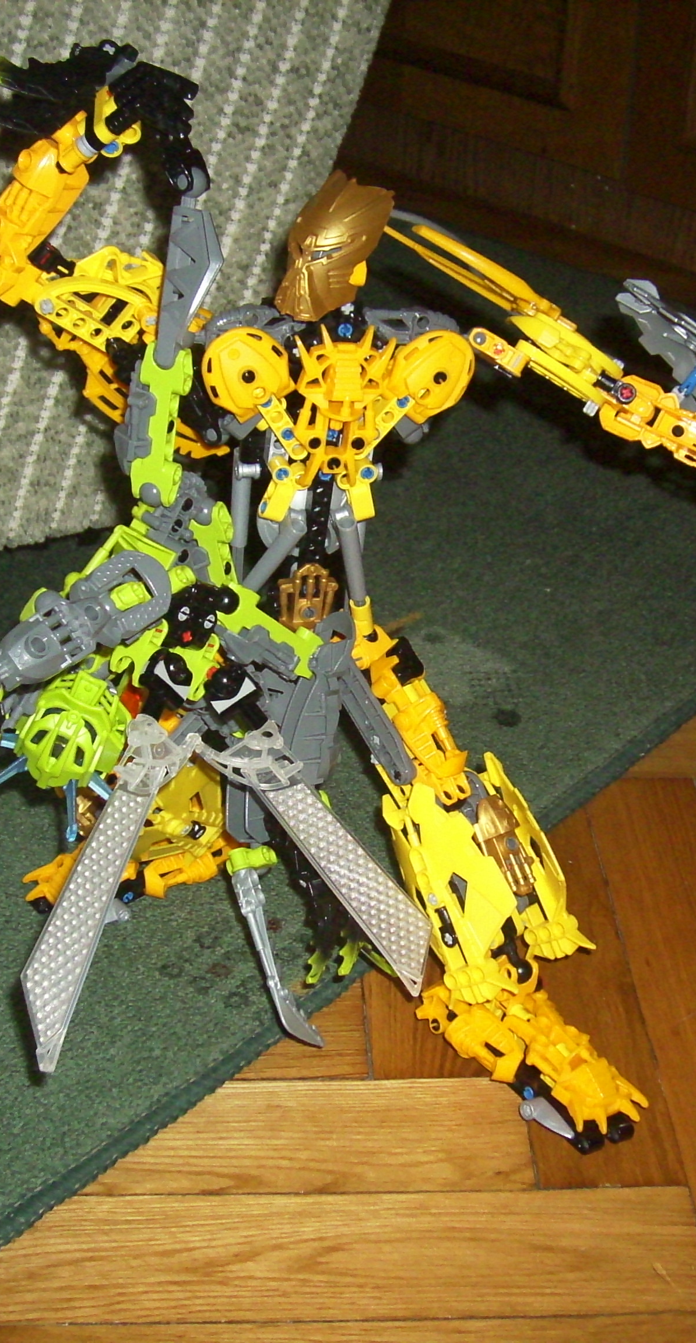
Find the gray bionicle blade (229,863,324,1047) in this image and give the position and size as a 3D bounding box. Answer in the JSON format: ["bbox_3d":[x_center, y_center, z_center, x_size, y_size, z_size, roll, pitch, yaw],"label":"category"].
[{"bbox_3d":[-0.030,0.122,0.705,0.017,0.085,0.013,-17,0,-5],"label":"gray bionicle blade"}]

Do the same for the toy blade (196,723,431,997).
[{"bbox_3d":[-0.006,0.073,0.660,0.029,0.146,0.012,-37,20,0],"label":"toy blade"}]

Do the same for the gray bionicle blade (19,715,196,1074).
[{"bbox_3d":[-0.099,0.087,0.640,0.030,0.143,0.012,24,4,0],"label":"gray bionicle blade"}]

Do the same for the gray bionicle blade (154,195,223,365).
[{"bbox_3d":[-0.057,-0.140,0.590,0.021,0.064,0.011,18,24,11],"label":"gray bionicle blade"}]

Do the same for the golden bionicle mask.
[{"bbox_3d":[-0.005,-0.149,0.580,0.036,0.049,0.037,27,43,31],"label":"golden bionicle mask"}]

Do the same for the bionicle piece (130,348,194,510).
[{"bbox_3d":[-0.068,-0.089,0.605,0.019,0.064,0.016,12,24,10],"label":"bionicle piece"}]

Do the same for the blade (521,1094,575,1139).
[{"bbox_3d":[0.082,0.184,0.683,0.028,0.011,0.010,28,44,32],"label":"blade"}]

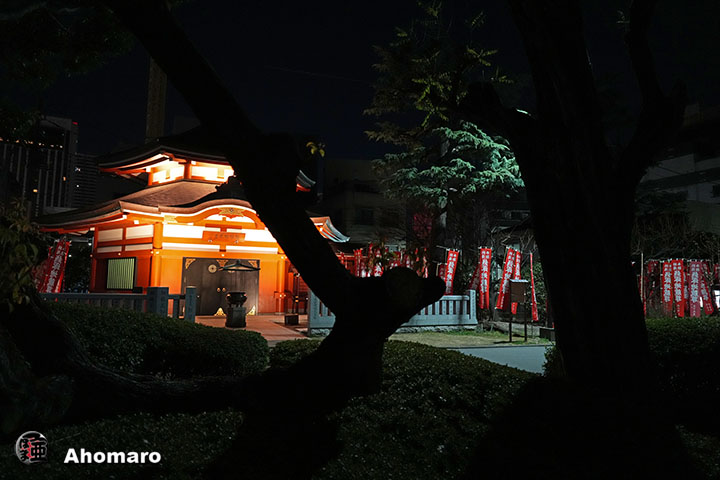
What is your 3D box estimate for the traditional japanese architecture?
[{"bbox_3d":[-7.144,-1.381,22.593,14.530,9.484,12.584,3,-6,-23],"label":"traditional japanese architecture"}]

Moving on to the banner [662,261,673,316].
[{"bbox_3d":[10.043,1.598,15.000,0.410,1.800,0.070,4,-6,-8],"label":"banner"}]

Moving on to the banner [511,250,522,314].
[{"bbox_3d":[4.471,1.225,13.100,0.410,1.800,0.070,13,-12,-39],"label":"banner"}]

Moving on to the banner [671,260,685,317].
[{"bbox_3d":[10.141,1.555,14.600,0.410,1.800,0.070,1,-6,-6],"label":"banner"}]

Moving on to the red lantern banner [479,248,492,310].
[{"bbox_3d":[3.810,1.185,13.800,0.410,1.800,0.070,4,-7,-28],"label":"red lantern banner"}]

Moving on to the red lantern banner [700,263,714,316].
[{"bbox_3d":[11.634,1.640,15.400,0.410,1.800,0.070,-3,-5,-12],"label":"red lantern banner"}]

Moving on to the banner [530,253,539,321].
[{"bbox_3d":[4.685,1.267,12.400,0.070,1.800,0.410,-3,-4,33],"label":"banner"}]

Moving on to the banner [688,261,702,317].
[{"bbox_3d":[10.883,1.603,14.900,0.410,1.800,0.070,5,-6,-6],"label":"banner"}]

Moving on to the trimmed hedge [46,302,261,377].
[{"bbox_3d":[-3.172,1.528,7.580,3.400,0.900,1.900,2,-6,-12],"label":"trimmed hedge"}]

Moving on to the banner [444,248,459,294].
[{"bbox_3d":[2.868,1.198,14.500,0.410,1.800,0.070,20,-16,-35],"label":"banner"}]

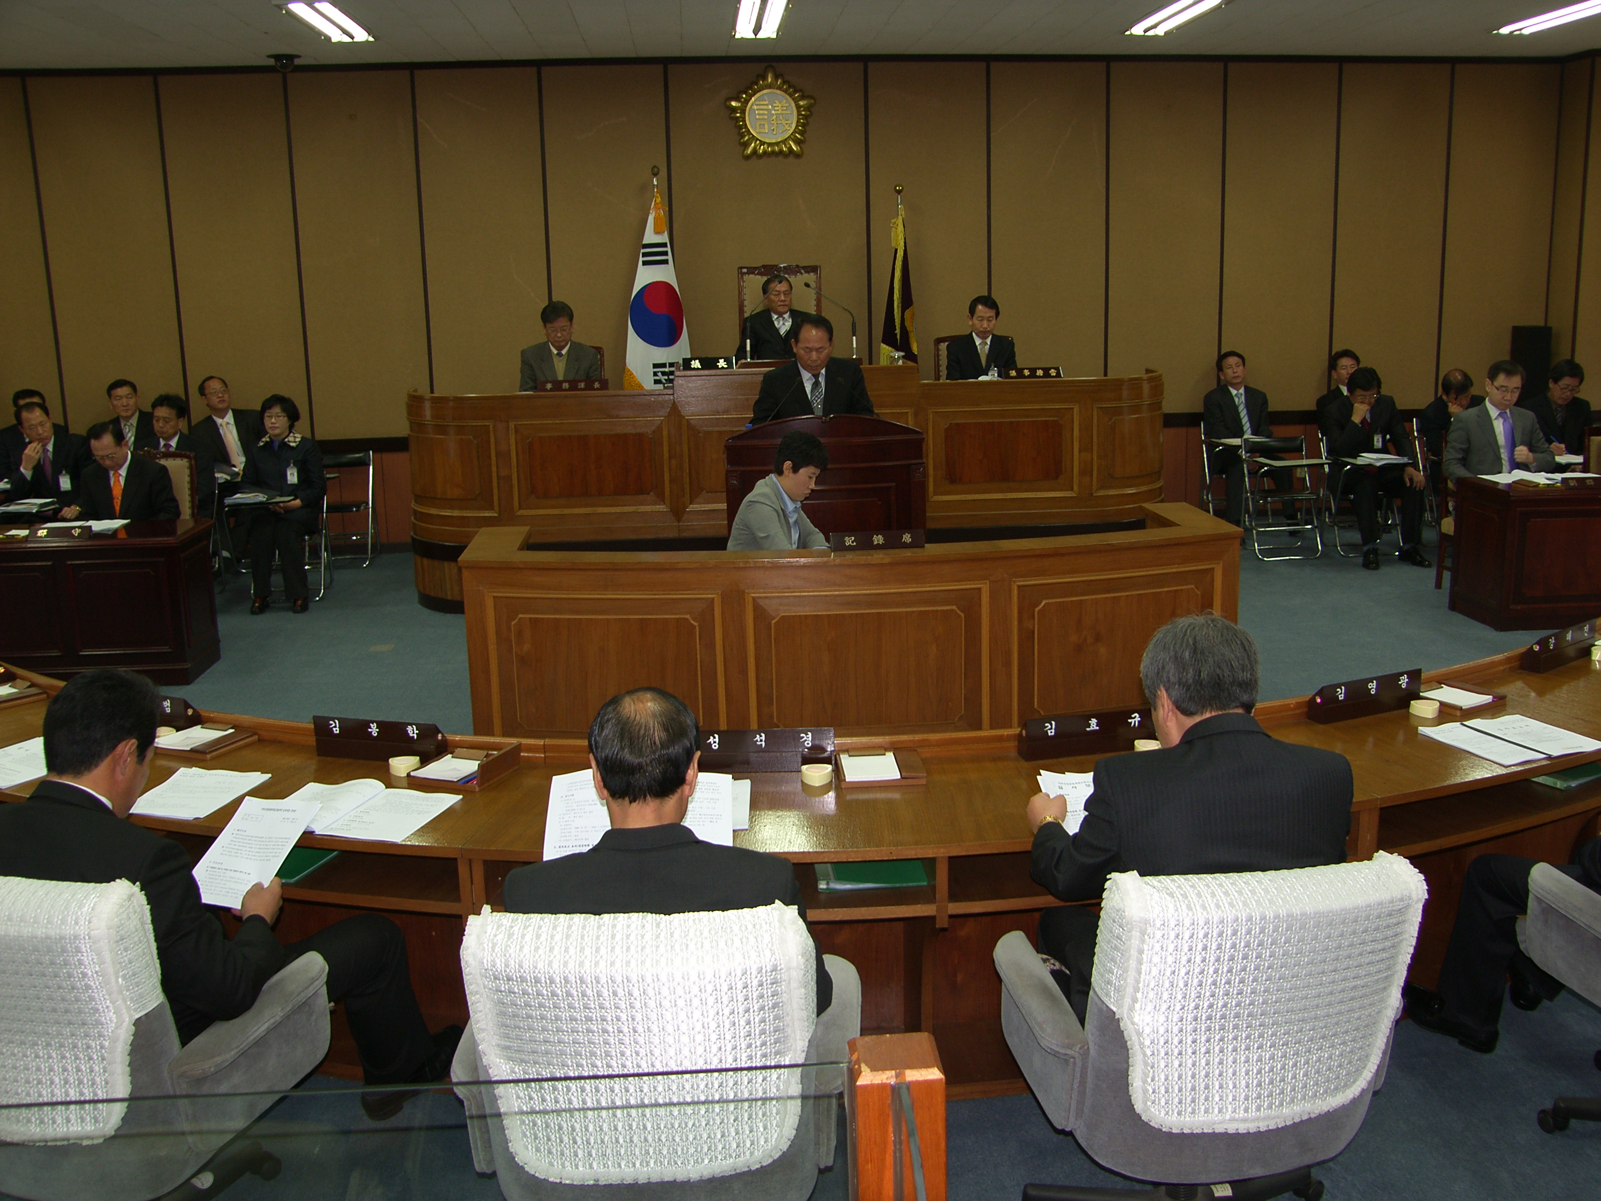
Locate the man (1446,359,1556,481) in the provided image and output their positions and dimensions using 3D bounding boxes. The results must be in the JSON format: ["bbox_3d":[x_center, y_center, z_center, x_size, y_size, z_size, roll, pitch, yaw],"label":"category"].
[{"bbox_3d":[4.053,-0.695,7.393,0.620,1.330,0.800,-2,12,-1],"label":"man"}]

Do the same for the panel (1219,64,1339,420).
[{"bbox_3d":[3.683,-2.767,9.971,0.839,2.601,0.050,-2,10,-4],"label":"panel"}]

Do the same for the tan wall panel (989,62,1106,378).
[{"bbox_3d":[1.881,-2.713,9.826,0.852,2.598,0.050,-2,10,-4],"label":"tan wall panel"}]

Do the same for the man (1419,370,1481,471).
[{"bbox_3d":[4.543,-1.001,8.974,0.540,1.230,0.820,-1,12,1],"label":"man"}]

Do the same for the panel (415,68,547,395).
[{"bbox_3d":[-2.263,-2.511,9.328,0.890,2.450,0.040,-2,13,-4],"label":"panel"}]

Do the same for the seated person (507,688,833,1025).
[{"bbox_3d":[-0.213,0.663,2.375,0.560,1.220,0.800,-2,13,0],"label":"seated person"}]

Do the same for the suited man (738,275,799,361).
[{"bbox_3d":[-0.103,-1.381,8.053,0.540,1.300,0.780,-2,10,-4],"label":"suited man"}]

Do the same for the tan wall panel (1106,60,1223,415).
[{"bbox_3d":[2.785,-2.744,9.898,0.845,2.595,0.050,-2,10,-4],"label":"tan wall panel"}]

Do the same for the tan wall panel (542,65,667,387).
[{"bbox_3d":[-1.359,-2.548,9.395,0.890,2.450,0.040,-2,13,-4],"label":"tan wall panel"}]

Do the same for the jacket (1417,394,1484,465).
[{"bbox_3d":[4.571,-1.190,9.039,0.510,0.600,0.420,-1,12,1],"label":"jacket"}]

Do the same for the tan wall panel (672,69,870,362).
[{"bbox_3d":[-0.199,-2.520,9.348,1.380,2.500,0.060,-3,13,-5],"label":"tan wall panel"}]

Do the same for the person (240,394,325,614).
[{"bbox_3d":[-3.193,-0.620,7.996,0.500,1.260,0.780,-3,14,-7],"label":"person"}]

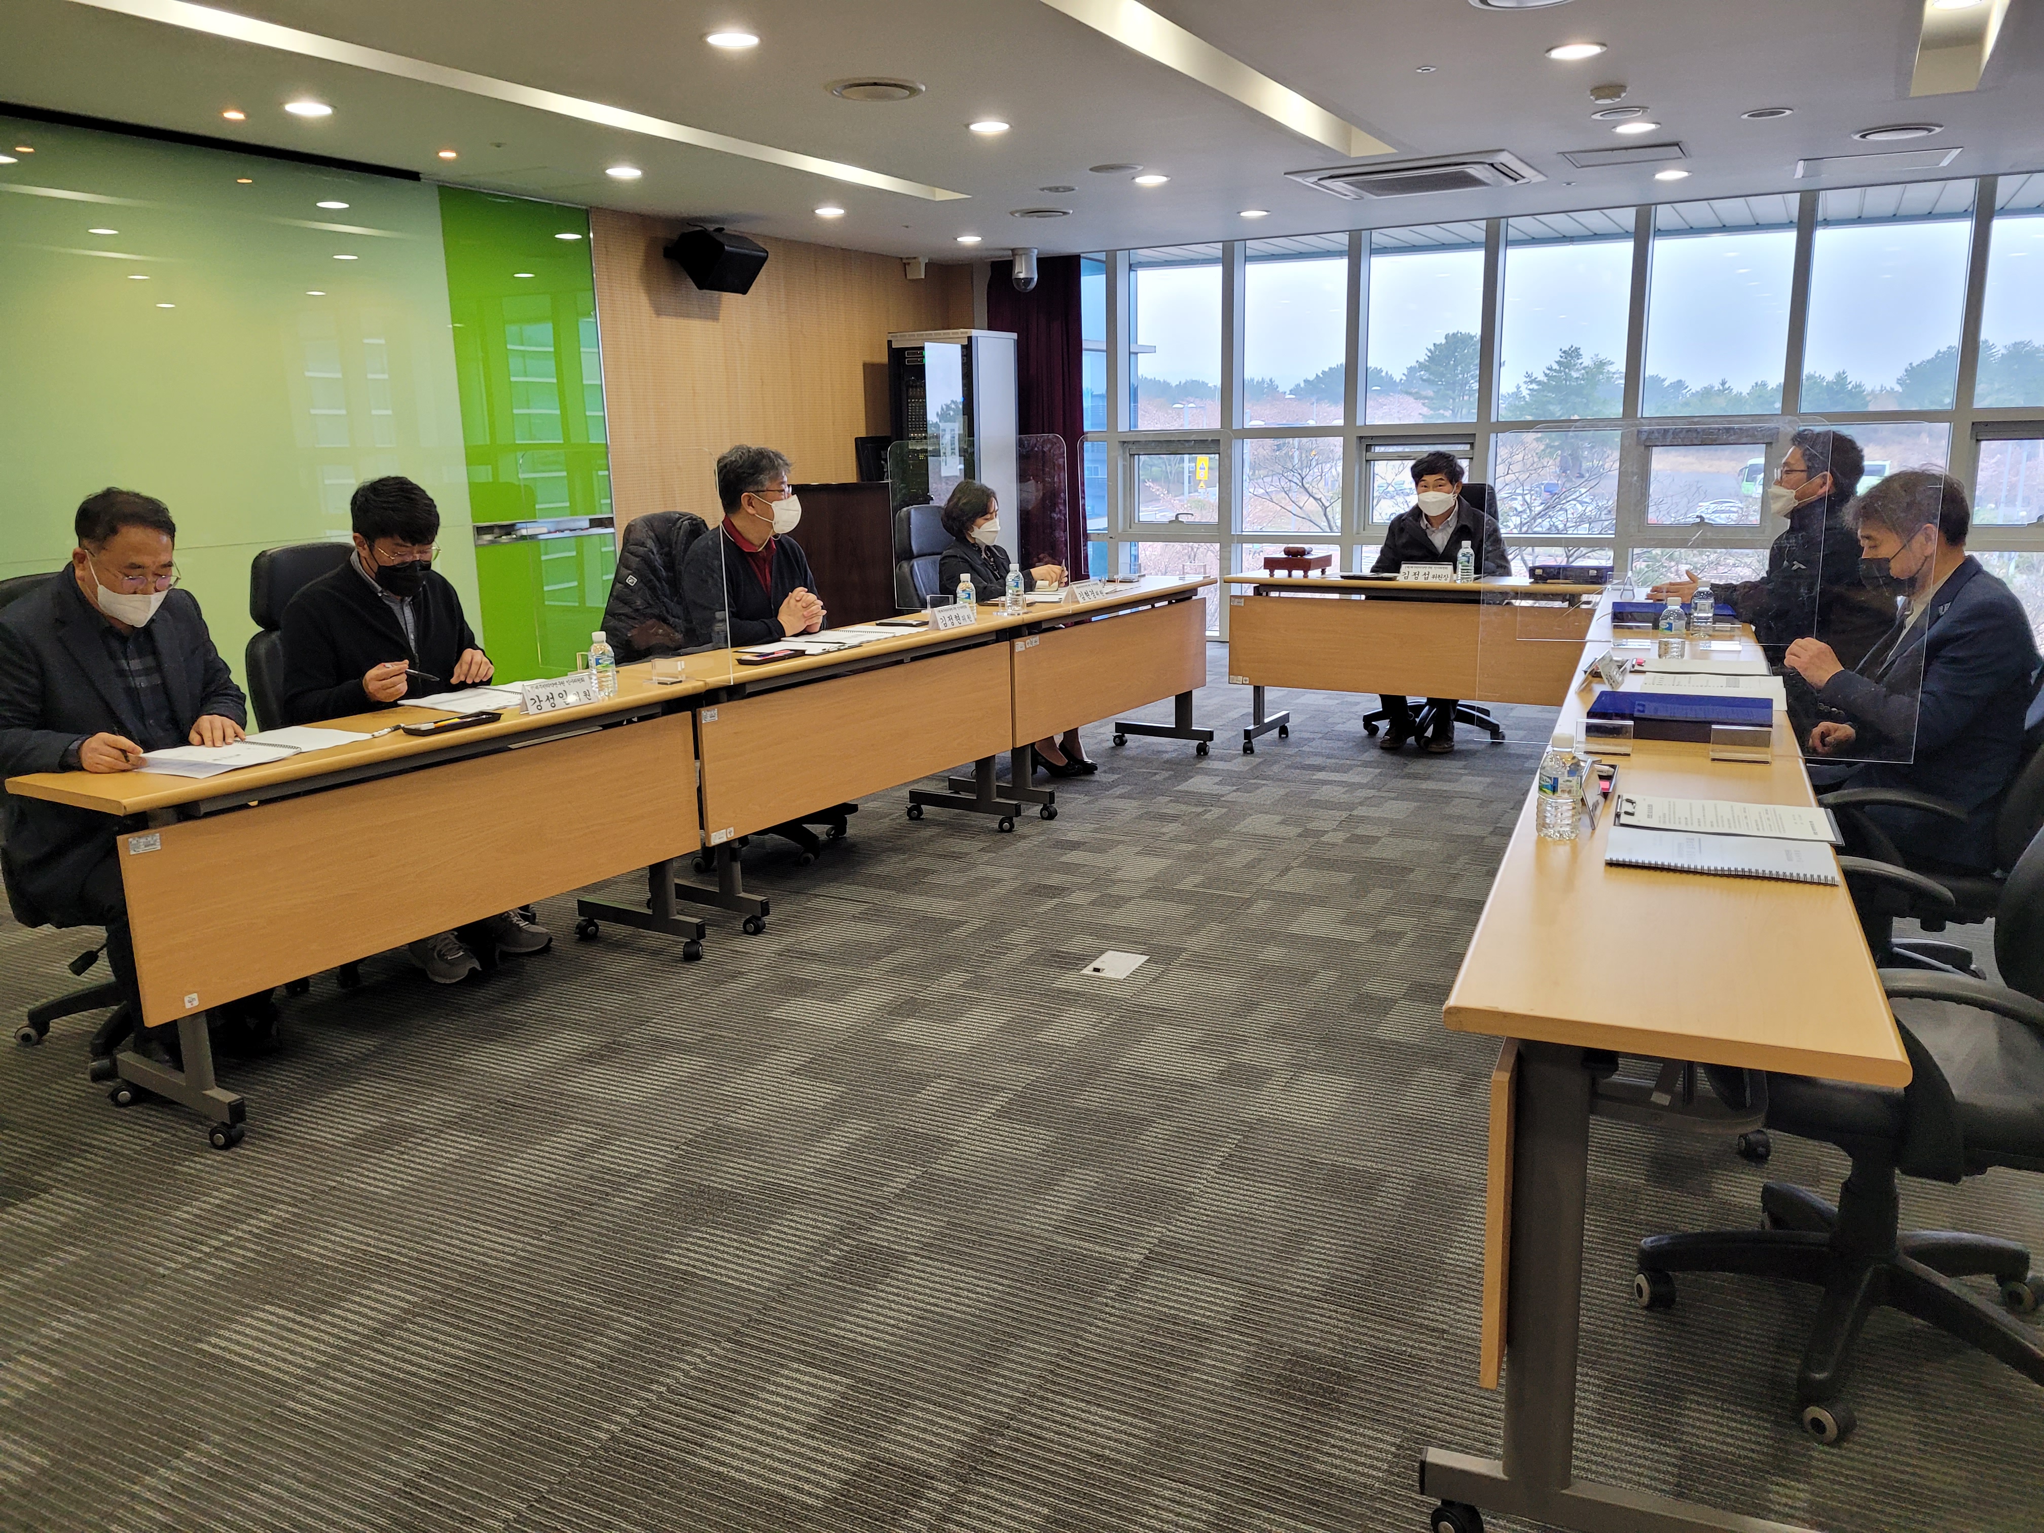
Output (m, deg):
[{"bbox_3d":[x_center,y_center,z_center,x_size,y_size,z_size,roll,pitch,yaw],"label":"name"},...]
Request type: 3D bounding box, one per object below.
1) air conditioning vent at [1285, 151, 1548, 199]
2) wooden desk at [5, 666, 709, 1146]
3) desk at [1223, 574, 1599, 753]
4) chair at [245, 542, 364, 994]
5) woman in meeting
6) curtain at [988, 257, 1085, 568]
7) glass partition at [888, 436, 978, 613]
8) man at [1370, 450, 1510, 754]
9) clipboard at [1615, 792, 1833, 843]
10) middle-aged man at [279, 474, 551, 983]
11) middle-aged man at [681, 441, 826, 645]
[{"bbox_3d":[1.826,-2.710,7.029,0.965,0.050,0.965,6,14,30],"label":"air conditioning vent"},{"bbox_3d":[-1.429,0.266,3.650,0.450,0.745,1.500,7,15,33],"label":"wooden desk"},{"bbox_3d":[1.623,-0.405,6.375,1.500,0.745,0.450,6,14,30],"label":"desk"},{"bbox_3d":[-1.732,-0.042,4.193,0.640,1.130,0.620,7,15,33],"label":"chair"},{"bbox_3d":[-0.075,-0.565,6.241,0.670,1.200,0.470,4,14,25],"label":"woman in meeting"},{"bbox_3d":[0.112,-2.105,10.241,0.660,2.460,0.200,5,14,26],"label":"curtain"},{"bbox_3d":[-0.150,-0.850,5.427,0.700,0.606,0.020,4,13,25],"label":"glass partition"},{"bbox_3d":[1.804,-0.736,6.687,0.570,1.250,0.660,3,13,20],"label":"man"},{"bbox_3d":[1.092,0.081,2.388,0.313,0.015,0.226,4,13,24],"label":"clipboard"},{"bbox_3d":[-1.662,-0.111,4.105,0.640,1.300,0.520,8,16,38],"label":"middle-aged man"},{"bbox_3d":[-0.848,-0.353,4.969,0.660,1.350,0.530,7,15,35],"label":"middle-aged man"}]

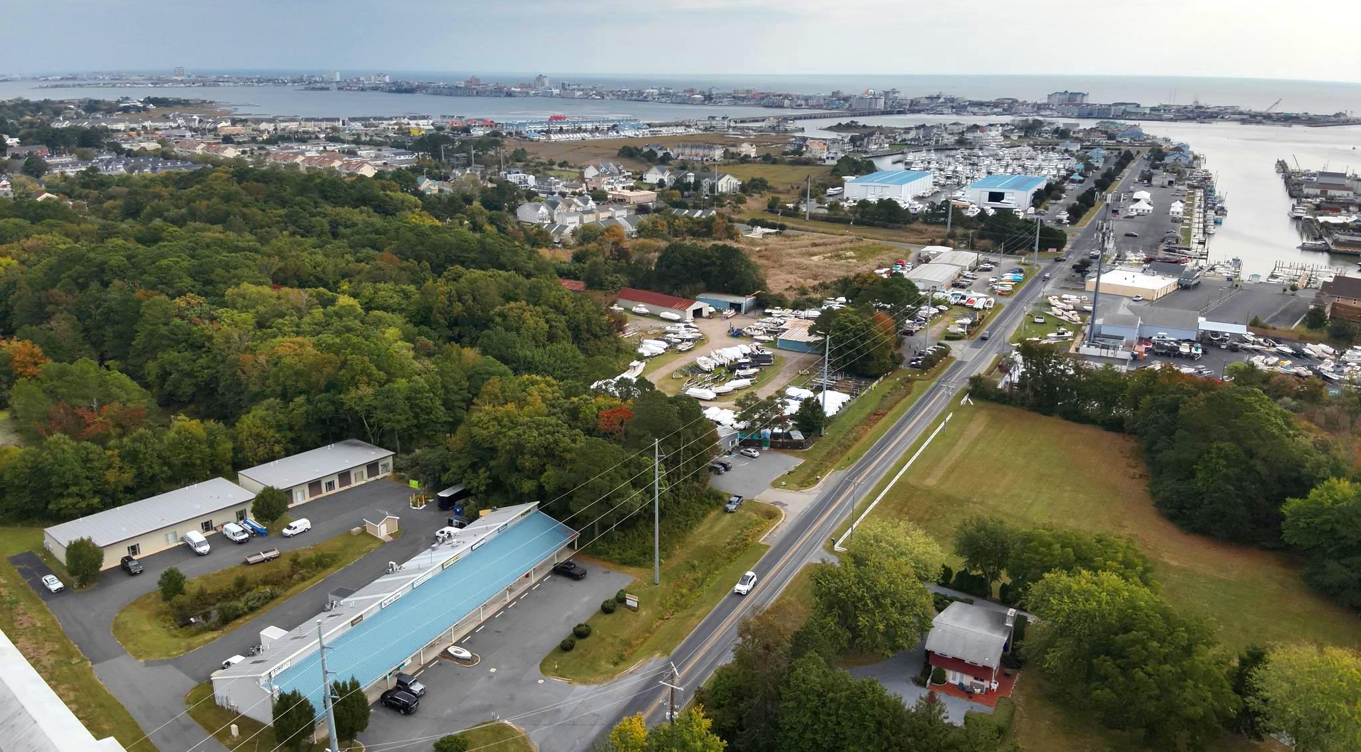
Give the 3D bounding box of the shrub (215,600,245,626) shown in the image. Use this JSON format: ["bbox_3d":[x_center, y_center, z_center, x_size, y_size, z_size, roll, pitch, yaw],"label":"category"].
[{"bbox_3d":[-66.700,35.098,139.618,4.400,2.600,4.100,-9,20,-27],"label":"shrub"}]

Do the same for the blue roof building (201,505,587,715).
[{"bbox_3d":[-38.766,32.459,140.098,18.938,7.509,55.738,10,20,27],"label":"blue roof building"}]

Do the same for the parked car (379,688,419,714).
[{"bbox_3d":[-38.130,43.700,127.690,4.750,1.720,1.920,10,20,27],"label":"parked car"}]

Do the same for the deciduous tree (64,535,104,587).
[{"bbox_3d":[-98.290,30.740,155.200,5.900,8.600,5.900,10,20,27],"label":"deciduous tree"}]

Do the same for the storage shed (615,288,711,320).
[{"bbox_3d":[-6.705,-24.878,319.866,32.283,5.821,11.117,14,23,37],"label":"storage shed"}]

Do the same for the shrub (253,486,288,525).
[{"bbox_3d":[-73.485,23.343,169.289,6.200,6.600,6.000,-8,20,-24],"label":"shrub"}]

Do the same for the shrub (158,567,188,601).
[{"bbox_3d":[-82.010,33.440,152.090,4.500,5.600,4.500,10,20,27],"label":"shrub"}]

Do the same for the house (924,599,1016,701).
[{"bbox_3d":[41.410,39.140,135.550,9.600,6.700,10.500,9,20,25],"label":"house"}]

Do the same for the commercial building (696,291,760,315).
[{"bbox_3d":[14.830,-25.099,323.082,18.800,4.400,9.300,7,19,20],"label":"commercial building"}]

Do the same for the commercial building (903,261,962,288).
[{"bbox_3d":[104.070,-41.110,388.720,15.300,4.500,31.000,10,20,27],"label":"commercial building"}]

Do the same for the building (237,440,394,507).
[{"bbox_3d":[-75.390,19.670,197.280,15.900,4.100,25.700,16,24,40],"label":"building"}]

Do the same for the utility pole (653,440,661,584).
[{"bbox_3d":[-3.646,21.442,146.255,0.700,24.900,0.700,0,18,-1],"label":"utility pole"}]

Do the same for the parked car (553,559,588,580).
[{"bbox_3d":[-17.866,31.446,152.661,5.500,1.820,1.950,9,20,26],"label":"parked car"}]

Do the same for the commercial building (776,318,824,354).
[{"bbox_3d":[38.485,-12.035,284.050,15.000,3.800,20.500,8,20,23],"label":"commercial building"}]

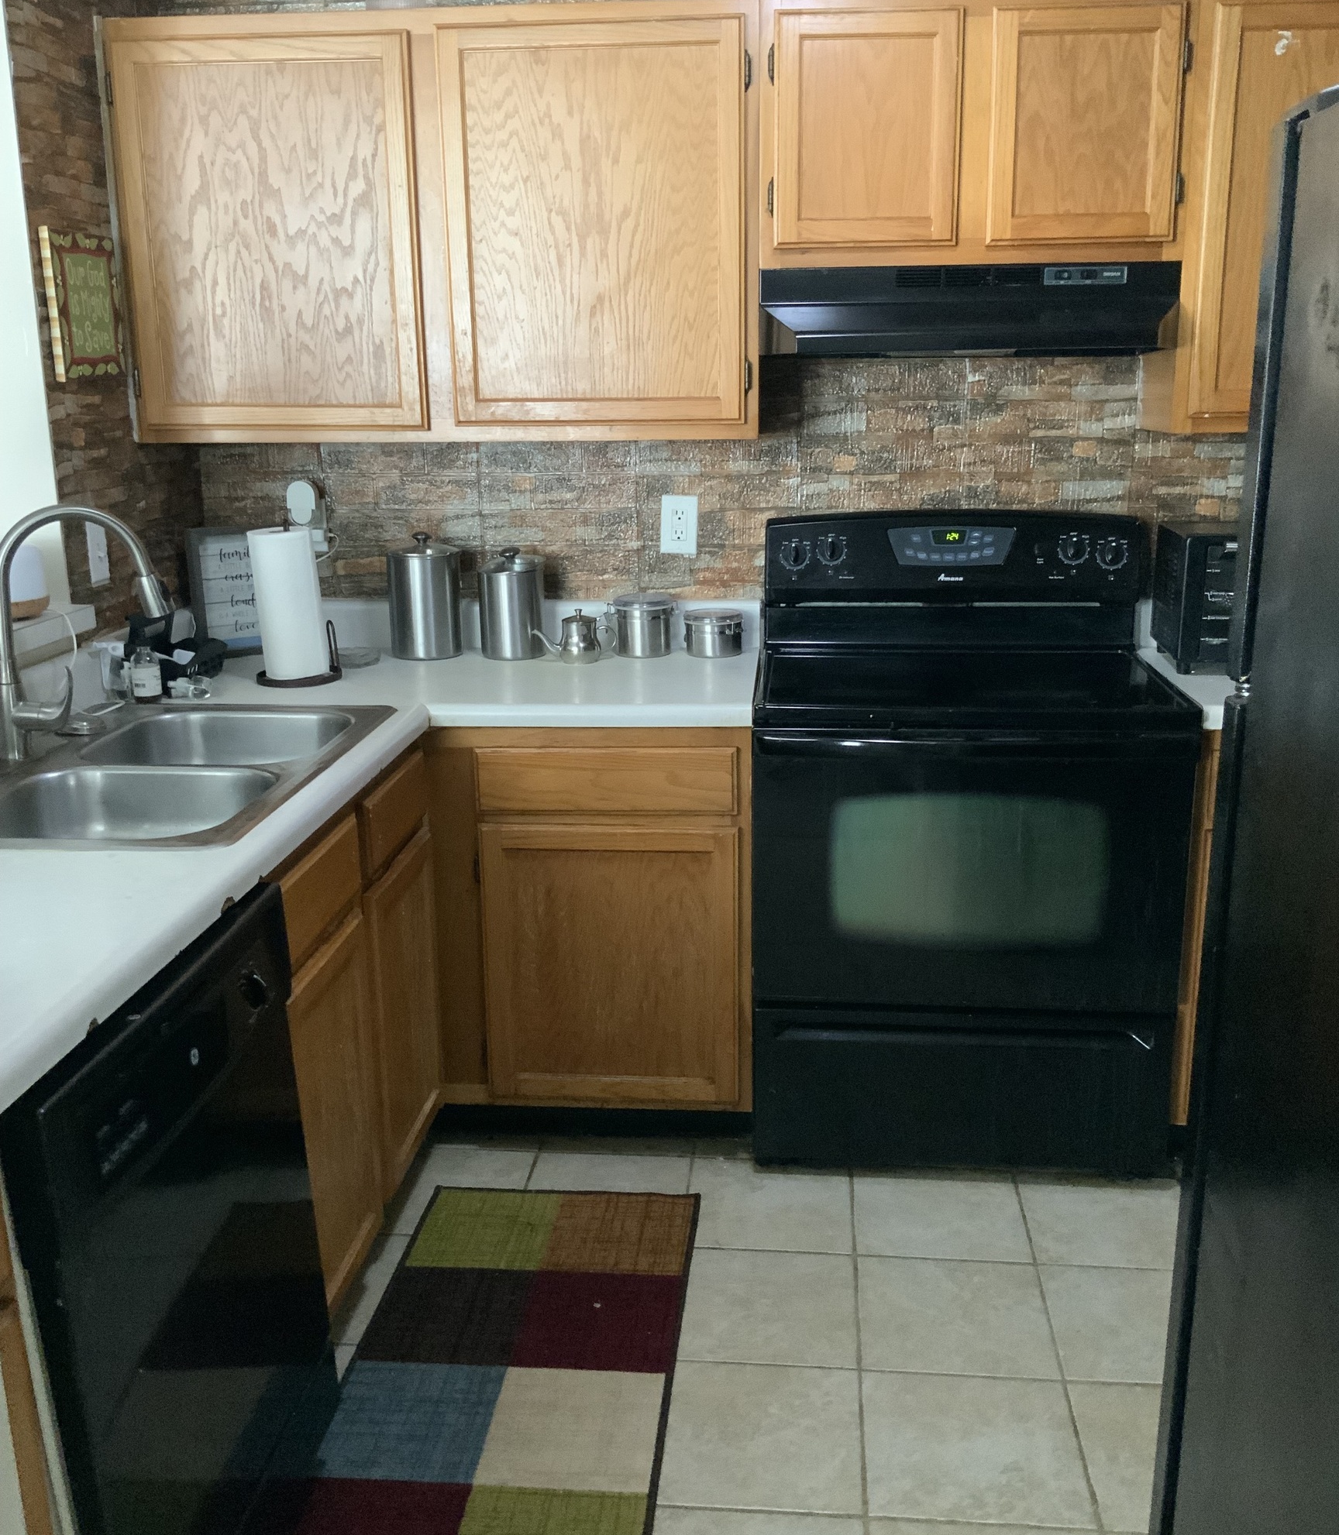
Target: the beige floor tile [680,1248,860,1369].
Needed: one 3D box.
[{"bbox_3d":[0.155,0.891,2.466,0.305,0.010,0.305,1,15,6],"label":"beige floor tile"}]

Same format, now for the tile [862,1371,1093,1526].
[{"bbox_3d":[0.427,0.963,2.119,0.300,0.010,0.300,1,15,6],"label":"tile"}]

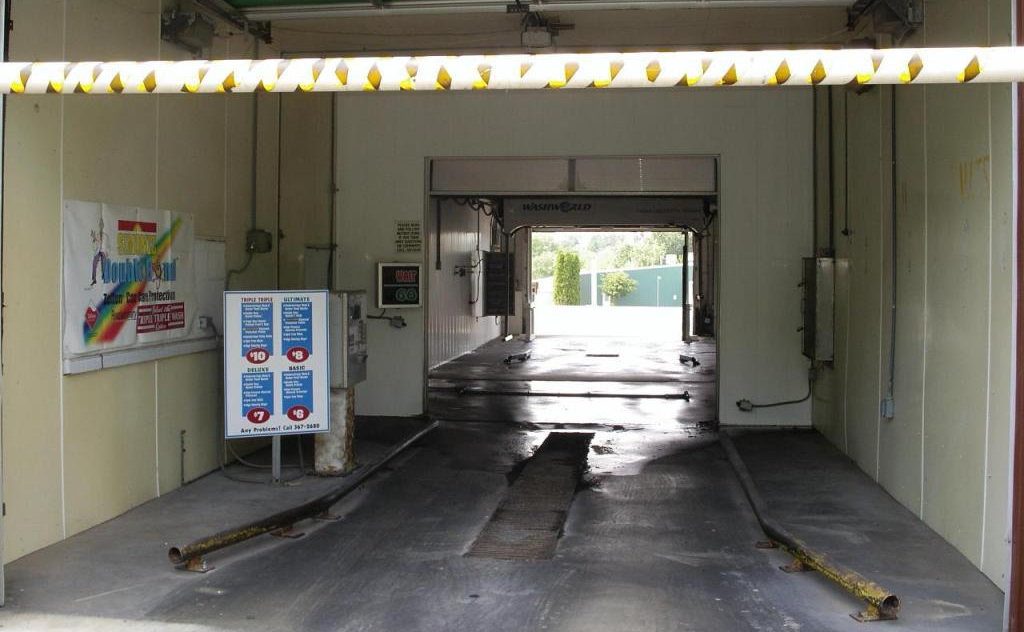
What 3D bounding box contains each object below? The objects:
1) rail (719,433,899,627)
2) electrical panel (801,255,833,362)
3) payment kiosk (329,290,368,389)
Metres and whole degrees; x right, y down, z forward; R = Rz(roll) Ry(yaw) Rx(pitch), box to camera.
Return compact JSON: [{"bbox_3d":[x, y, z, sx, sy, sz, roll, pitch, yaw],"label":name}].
[{"bbox_3d":[1.667,1.124,7.162,0.450,0.125,5.400,0,2,5],"label":"rail"},{"bbox_3d":[2.825,-0.072,9.868,0.165,0.920,0.860,0,2,7],"label":"electrical panel"},{"bbox_3d":[-1.334,0.165,8.033,0.360,0.700,0.560,0,2,7],"label":"payment kiosk"}]

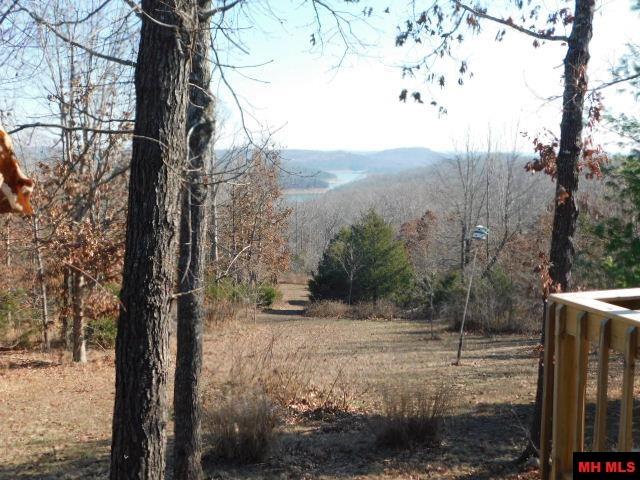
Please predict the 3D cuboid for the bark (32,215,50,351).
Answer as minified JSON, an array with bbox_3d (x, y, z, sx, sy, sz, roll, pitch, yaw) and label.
[{"bbox_3d":[-8.398,1.342,22.300,0.340,4.200,0.300,-2,7,-21],"label":"bark"}]

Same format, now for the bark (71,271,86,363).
[{"bbox_3d":[-6.695,2.121,20.500,0.370,2.550,0.360,-2,6,-18],"label":"bark"}]

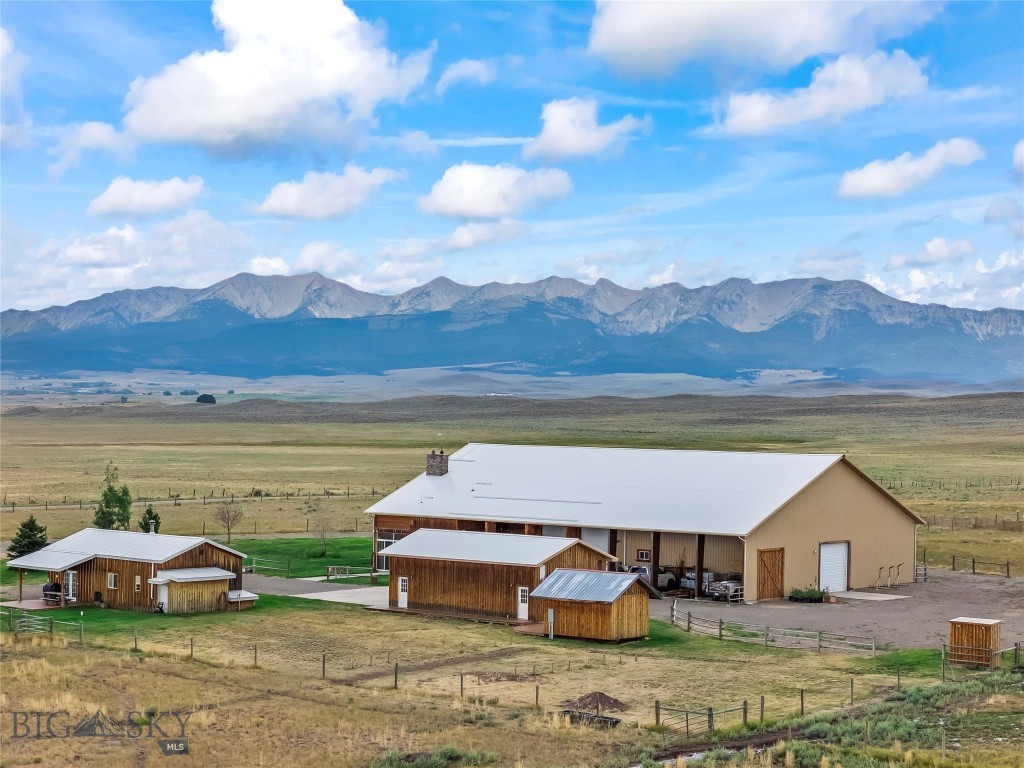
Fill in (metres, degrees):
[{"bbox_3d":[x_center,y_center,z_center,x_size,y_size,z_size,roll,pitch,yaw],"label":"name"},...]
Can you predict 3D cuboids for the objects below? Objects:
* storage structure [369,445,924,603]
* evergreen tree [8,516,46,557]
[{"bbox_3d":[10.535,10.487,168.827,37.751,10.400,25.896,0,-1,40],"label":"storage structure"},{"bbox_3d":[-39.291,12.849,169.474,3.768,4.335,3.768,1,-1,0],"label":"evergreen tree"}]

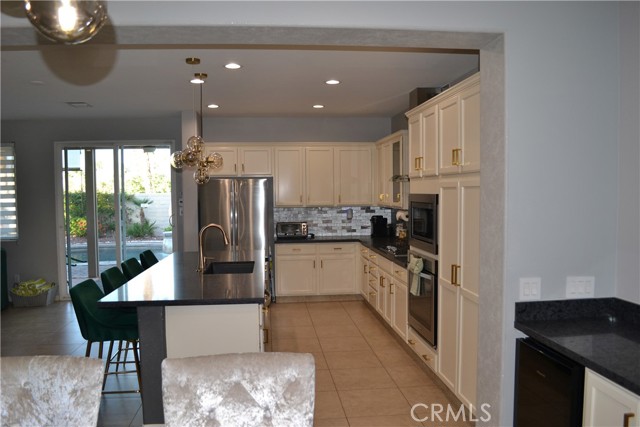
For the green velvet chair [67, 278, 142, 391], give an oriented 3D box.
[{"bbox_3d":[-1.423,0.970,3.418,0.500,0.955,0.460,-1,2,-7],"label":"green velvet chair"}]

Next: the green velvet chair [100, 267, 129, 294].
[{"bbox_3d":[-1.498,0.945,4.043,0.500,0.955,0.460,-1,2,-7],"label":"green velvet chair"}]

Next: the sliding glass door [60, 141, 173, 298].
[{"bbox_3d":[-3.070,0.120,7.292,1.740,2.410,0.120,0,2,-6],"label":"sliding glass door"}]

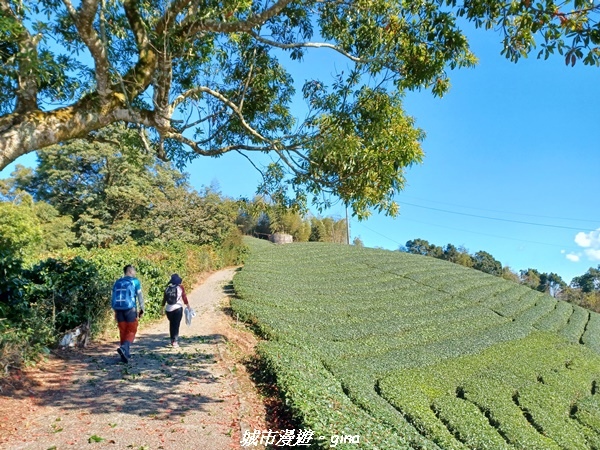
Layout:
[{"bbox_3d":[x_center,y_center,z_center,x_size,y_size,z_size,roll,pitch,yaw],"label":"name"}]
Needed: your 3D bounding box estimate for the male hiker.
[{"bbox_3d":[-2.977,1.537,7.500,0.560,1.690,0.580,0,-6,3],"label":"male hiker"}]

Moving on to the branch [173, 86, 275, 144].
[{"bbox_3d":[-1.073,-1.516,6.000,1.380,0.800,0.600,0,-6,0],"label":"branch"}]

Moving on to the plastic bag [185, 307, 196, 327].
[{"bbox_3d":[-2.312,1.932,9.150,0.250,0.420,0.200,-1,-6,10],"label":"plastic bag"}]

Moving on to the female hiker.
[{"bbox_3d":[-2.633,1.815,9.200,0.530,1.570,0.420,-1,-6,6],"label":"female hiker"}]

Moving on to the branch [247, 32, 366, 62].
[{"bbox_3d":[0.112,-2.348,5.700,1.500,0.420,0.500,0,-6,0],"label":"branch"}]

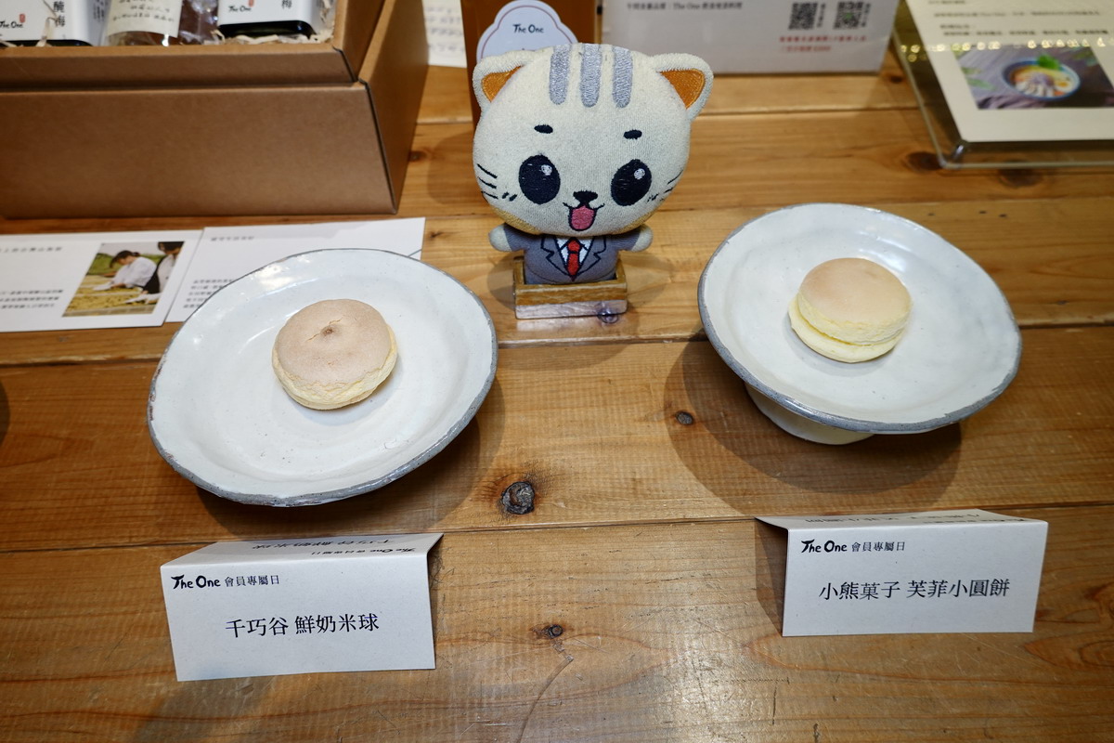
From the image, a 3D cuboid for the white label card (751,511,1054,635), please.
[{"bbox_3d":[0.146,0.075,0.315,0.105,0.040,0.058,-1,49,0],"label":"white label card"}]

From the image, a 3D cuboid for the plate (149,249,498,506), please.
[{"bbox_3d":[-0.108,0.011,0.367,0.159,0.053,0.159,0,49,1],"label":"plate"}]

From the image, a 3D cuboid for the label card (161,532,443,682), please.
[{"bbox_3d":[-0.104,0.088,0.310,0.105,0.038,0.062,-2,49,-1],"label":"label card"}]

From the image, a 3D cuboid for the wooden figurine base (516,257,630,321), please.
[{"bbox_3d":[0.007,-0.050,0.438,0.064,0.023,0.027,-3,49,-2],"label":"wooden figurine base"}]

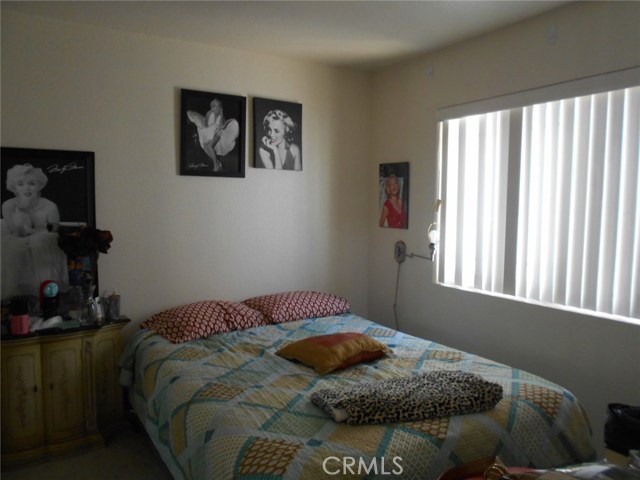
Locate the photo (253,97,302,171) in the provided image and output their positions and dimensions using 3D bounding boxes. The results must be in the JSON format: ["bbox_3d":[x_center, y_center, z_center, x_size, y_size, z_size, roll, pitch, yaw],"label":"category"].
[{"bbox_3d":[-0.318,-0.783,3.596,0.400,0.500,0.033,-3,6,-32],"label":"photo"}]

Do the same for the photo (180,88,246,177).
[{"bbox_3d":[-0.740,-0.729,3.340,0.460,0.570,0.033,-3,6,-32],"label":"photo"}]

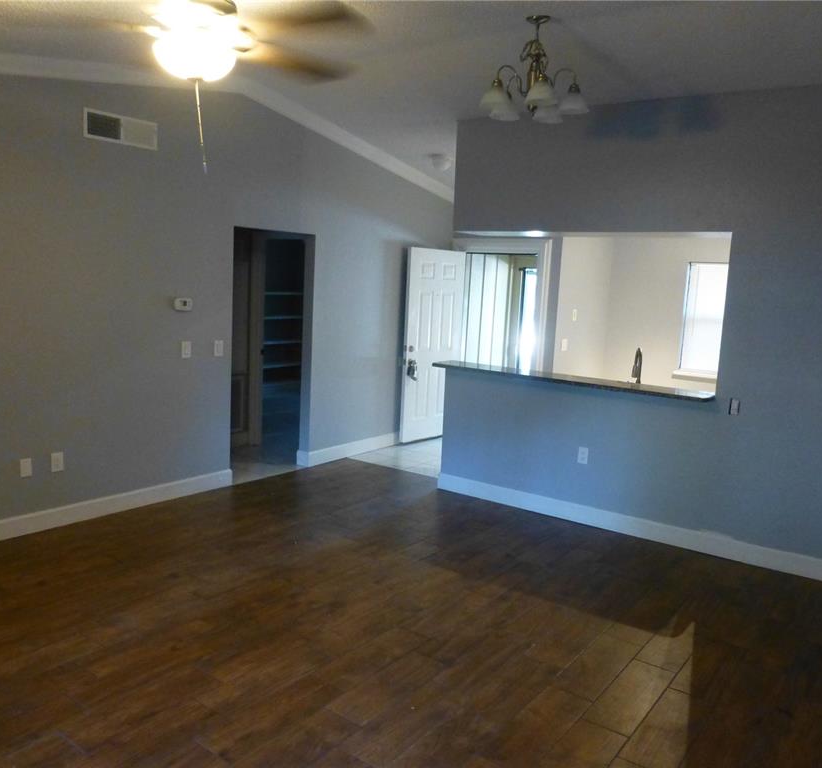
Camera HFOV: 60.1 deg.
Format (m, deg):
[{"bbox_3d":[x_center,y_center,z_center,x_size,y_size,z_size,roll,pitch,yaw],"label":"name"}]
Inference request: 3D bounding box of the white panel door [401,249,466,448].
[{"bbox_3d":[0.255,-0.423,7.825,0.050,2.053,0.913,9,10,40],"label":"white panel door"}]

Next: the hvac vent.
[{"bbox_3d":[-1.863,-1.646,4.604,0.020,0.178,0.523,8,9,35],"label":"hvac vent"}]

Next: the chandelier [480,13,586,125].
[{"bbox_3d":[0.682,-1.736,3.888,0.605,0.501,0.605,3,8,0],"label":"chandelier"}]

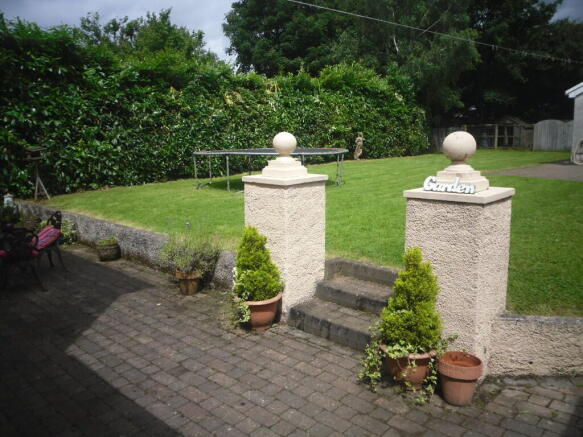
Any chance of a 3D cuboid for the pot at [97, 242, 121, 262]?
[{"bbox_3d":[-2.397,0.431,6.226,0.326,0.228,0.315,-5,11,-21],"label":"pot"}]

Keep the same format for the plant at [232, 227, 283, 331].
[{"bbox_3d":[-0.272,0.490,3.937,0.429,0.880,0.413,-2,11,-4],"label":"plant"}]

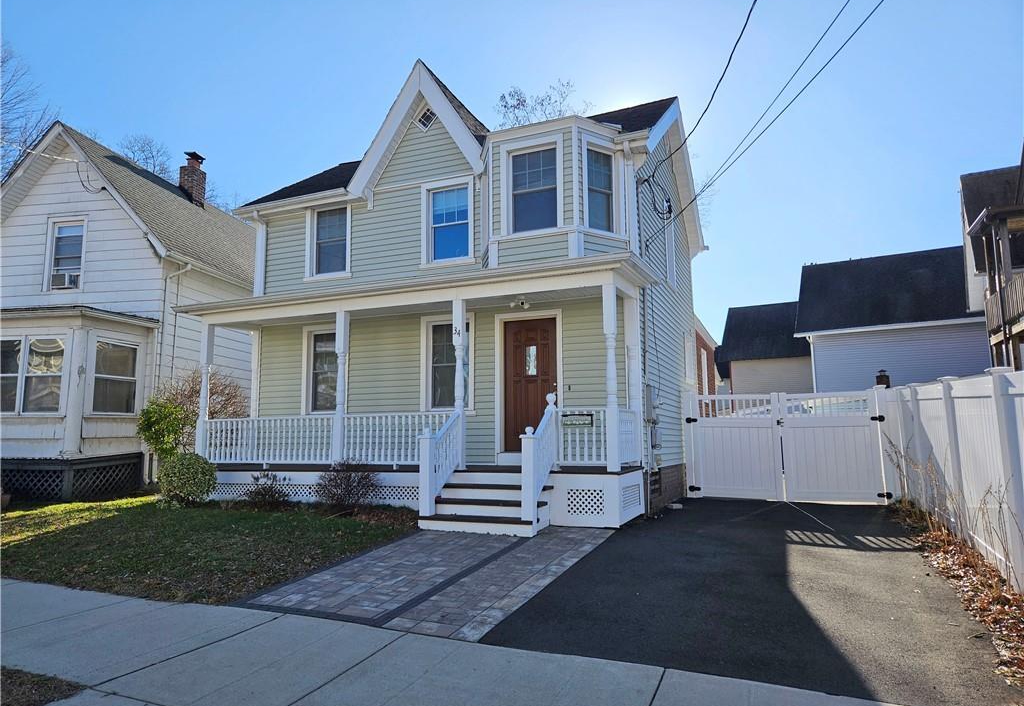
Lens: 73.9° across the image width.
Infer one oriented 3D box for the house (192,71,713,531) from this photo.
[{"bbox_3d":[-0.691,-0.934,12.887,7.670,7.350,8.020,-4,-8,23],"label":"house"}]

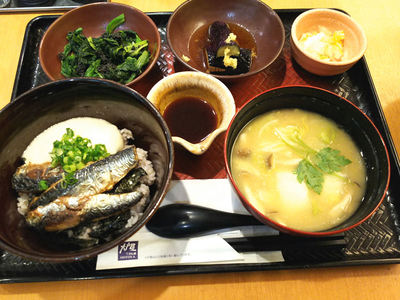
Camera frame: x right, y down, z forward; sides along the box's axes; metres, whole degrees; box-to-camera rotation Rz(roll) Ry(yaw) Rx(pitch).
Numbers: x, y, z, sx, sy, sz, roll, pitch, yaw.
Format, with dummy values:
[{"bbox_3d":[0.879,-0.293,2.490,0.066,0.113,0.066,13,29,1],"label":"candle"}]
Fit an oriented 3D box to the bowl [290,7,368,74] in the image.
[{"bbox_3d":[0.143,-0.120,0.367,0.082,0.041,0.082,1,67,-2],"label":"bowl"}]

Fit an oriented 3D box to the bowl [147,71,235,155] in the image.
[{"bbox_3d":[-0.010,-0.029,0.320,0.088,0.045,0.092,1,67,-2],"label":"bowl"}]

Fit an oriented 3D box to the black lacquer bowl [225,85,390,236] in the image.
[{"bbox_3d":[0.087,0.016,0.290,0.133,0.073,0.133,1,67,-2],"label":"black lacquer bowl"}]

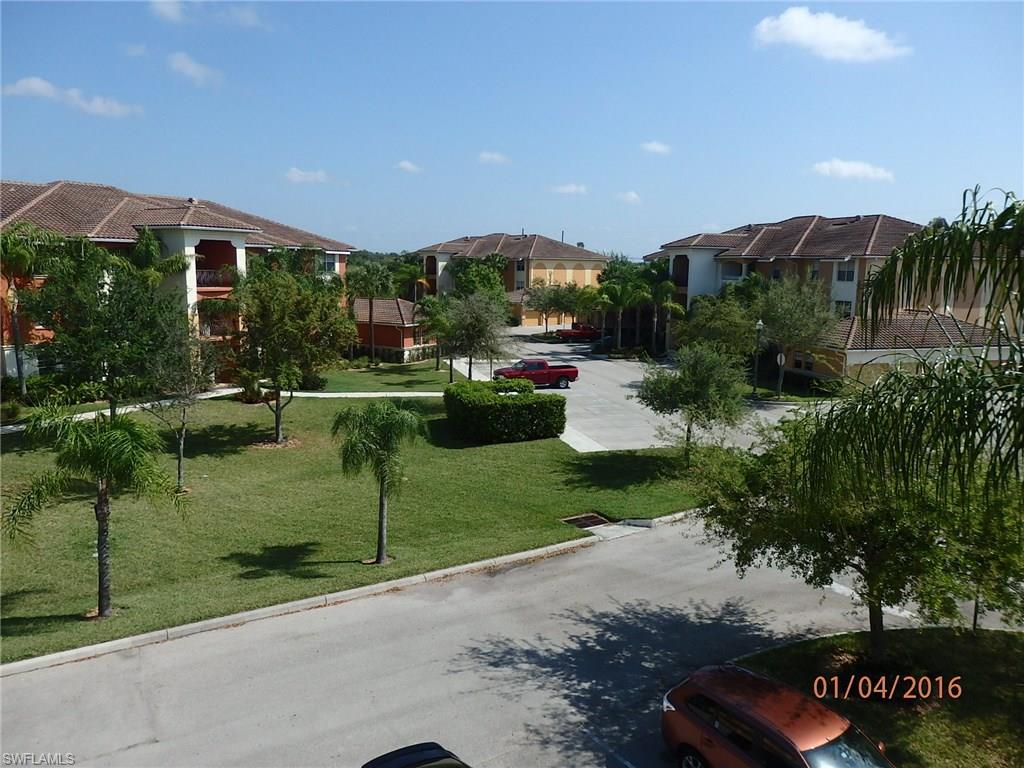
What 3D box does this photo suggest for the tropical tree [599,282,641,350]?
[{"bbox_3d":[10.654,-6.761,73.463,3.990,6.593,3.990,1,9,0],"label":"tropical tree"}]

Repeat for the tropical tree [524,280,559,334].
[{"bbox_3d":[3.794,-9.708,91.826,4.457,6.738,4.457,1,9,0],"label":"tropical tree"}]

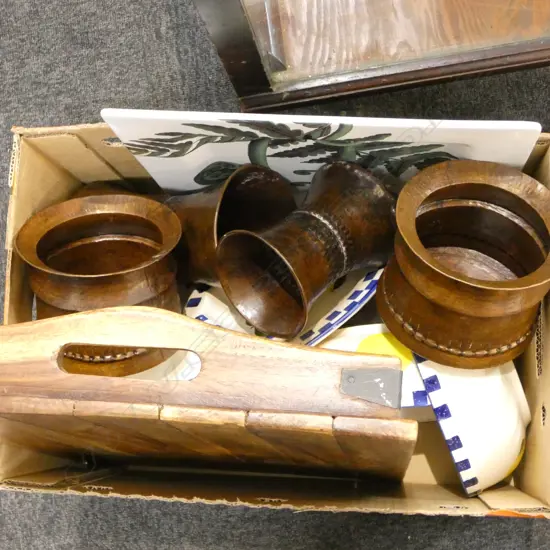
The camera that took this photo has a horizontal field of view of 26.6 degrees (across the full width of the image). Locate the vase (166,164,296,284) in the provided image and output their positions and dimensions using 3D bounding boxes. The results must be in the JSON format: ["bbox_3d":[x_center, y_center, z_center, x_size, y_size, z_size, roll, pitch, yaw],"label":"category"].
[{"bbox_3d":[-0.077,-0.036,1.133,0.146,0.123,0.123,-5,90,36],"label":"vase"}]

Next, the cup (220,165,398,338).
[{"bbox_3d":[0.034,-0.026,1.108,0.138,0.118,0.118,-37,90,-33],"label":"cup"}]

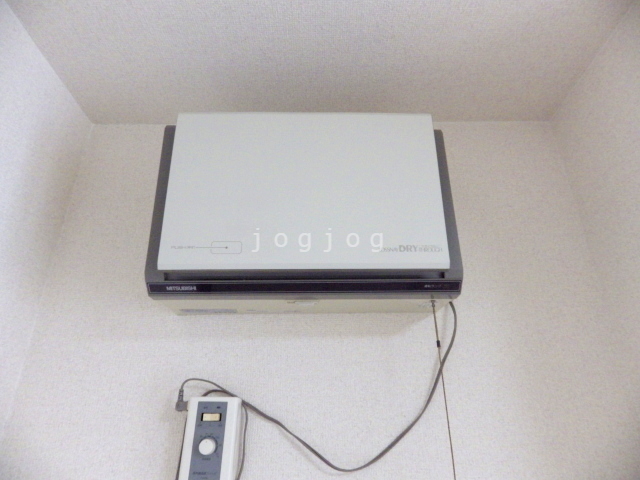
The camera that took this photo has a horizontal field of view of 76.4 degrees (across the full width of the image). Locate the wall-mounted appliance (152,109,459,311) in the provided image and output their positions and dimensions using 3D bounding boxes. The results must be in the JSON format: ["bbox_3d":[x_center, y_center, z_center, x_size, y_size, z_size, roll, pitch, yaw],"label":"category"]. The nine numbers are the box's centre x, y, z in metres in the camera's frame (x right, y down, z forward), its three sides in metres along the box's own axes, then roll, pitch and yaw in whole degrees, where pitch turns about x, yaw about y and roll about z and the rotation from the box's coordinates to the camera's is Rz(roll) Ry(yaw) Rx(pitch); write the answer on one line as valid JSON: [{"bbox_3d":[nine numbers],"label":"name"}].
[{"bbox_3d":[-0.018,-0.031,0.535,0.370,0.233,0.126,0,-22,-2],"label":"wall-mounted appliance"}]

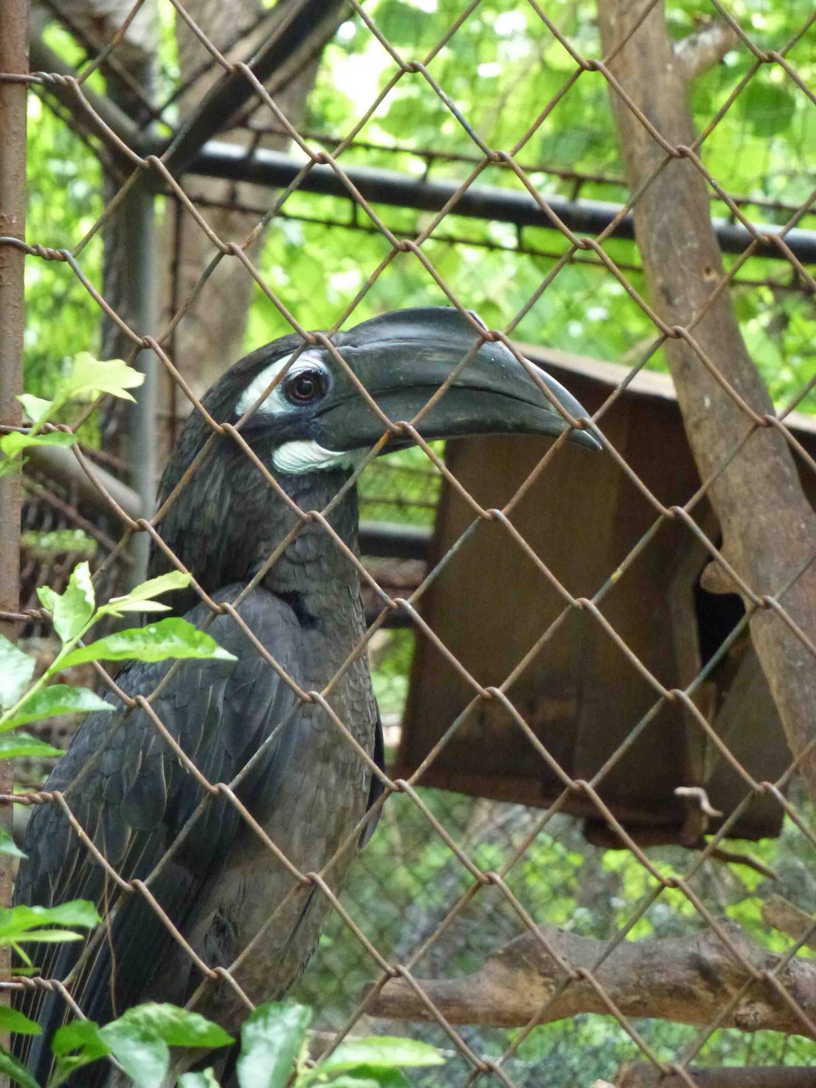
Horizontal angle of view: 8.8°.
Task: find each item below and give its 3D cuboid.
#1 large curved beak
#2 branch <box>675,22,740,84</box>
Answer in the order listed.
[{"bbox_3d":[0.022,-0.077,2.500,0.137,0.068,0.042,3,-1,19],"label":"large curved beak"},{"bbox_3d":[0.220,-0.363,3.900,0.057,0.027,0.027,-35,0,9],"label":"branch"}]

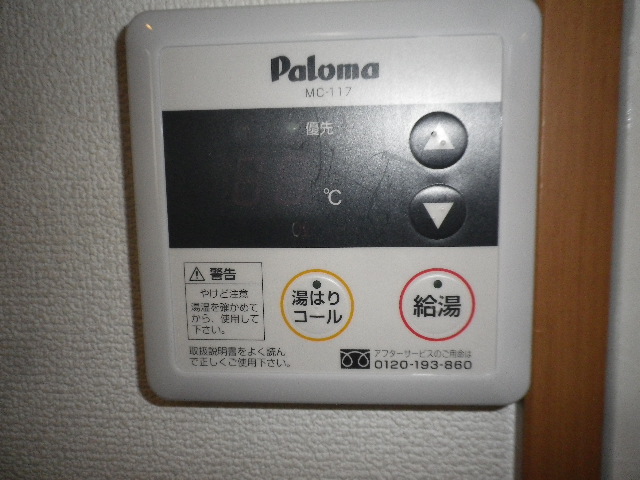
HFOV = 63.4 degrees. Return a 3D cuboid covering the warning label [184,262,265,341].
[{"bbox_3d":[-0.029,0.019,0.158,0.024,0.024,0.001,0,7,5],"label":"warning label"}]

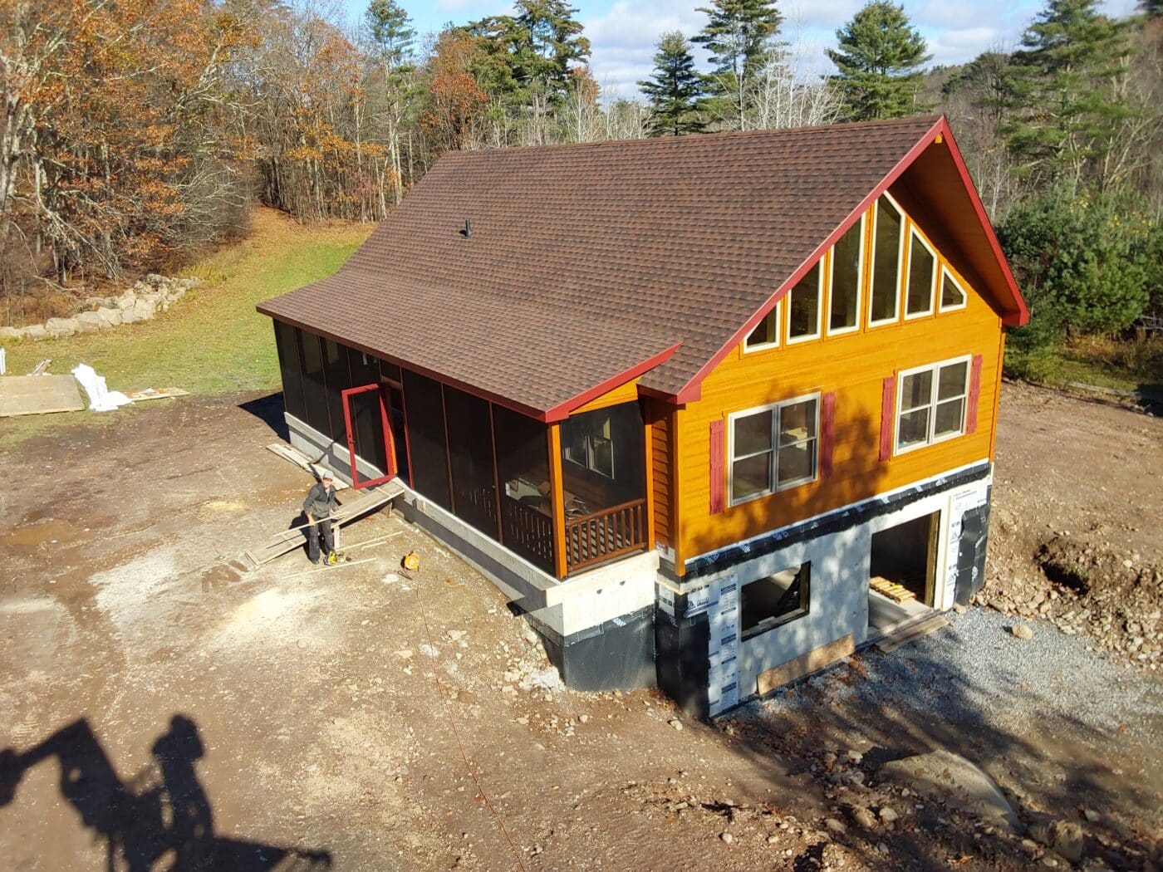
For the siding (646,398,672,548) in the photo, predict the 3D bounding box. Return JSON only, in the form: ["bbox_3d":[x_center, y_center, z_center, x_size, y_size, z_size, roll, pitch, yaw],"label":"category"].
[{"bbox_3d":[1.216,0.672,14.413,0.125,2.465,0.512,-13,19,-32],"label":"siding"}]

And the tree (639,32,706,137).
[{"bbox_3d":[5.560,-16.850,55.221,4.700,12.799,4.700,-3,16,0],"label":"tree"}]

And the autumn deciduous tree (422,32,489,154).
[{"bbox_3d":[-7.646,-19.038,60.642,5.000,13.066,5.000,-3,16,0],"label":"autumn deciduous tree"}]

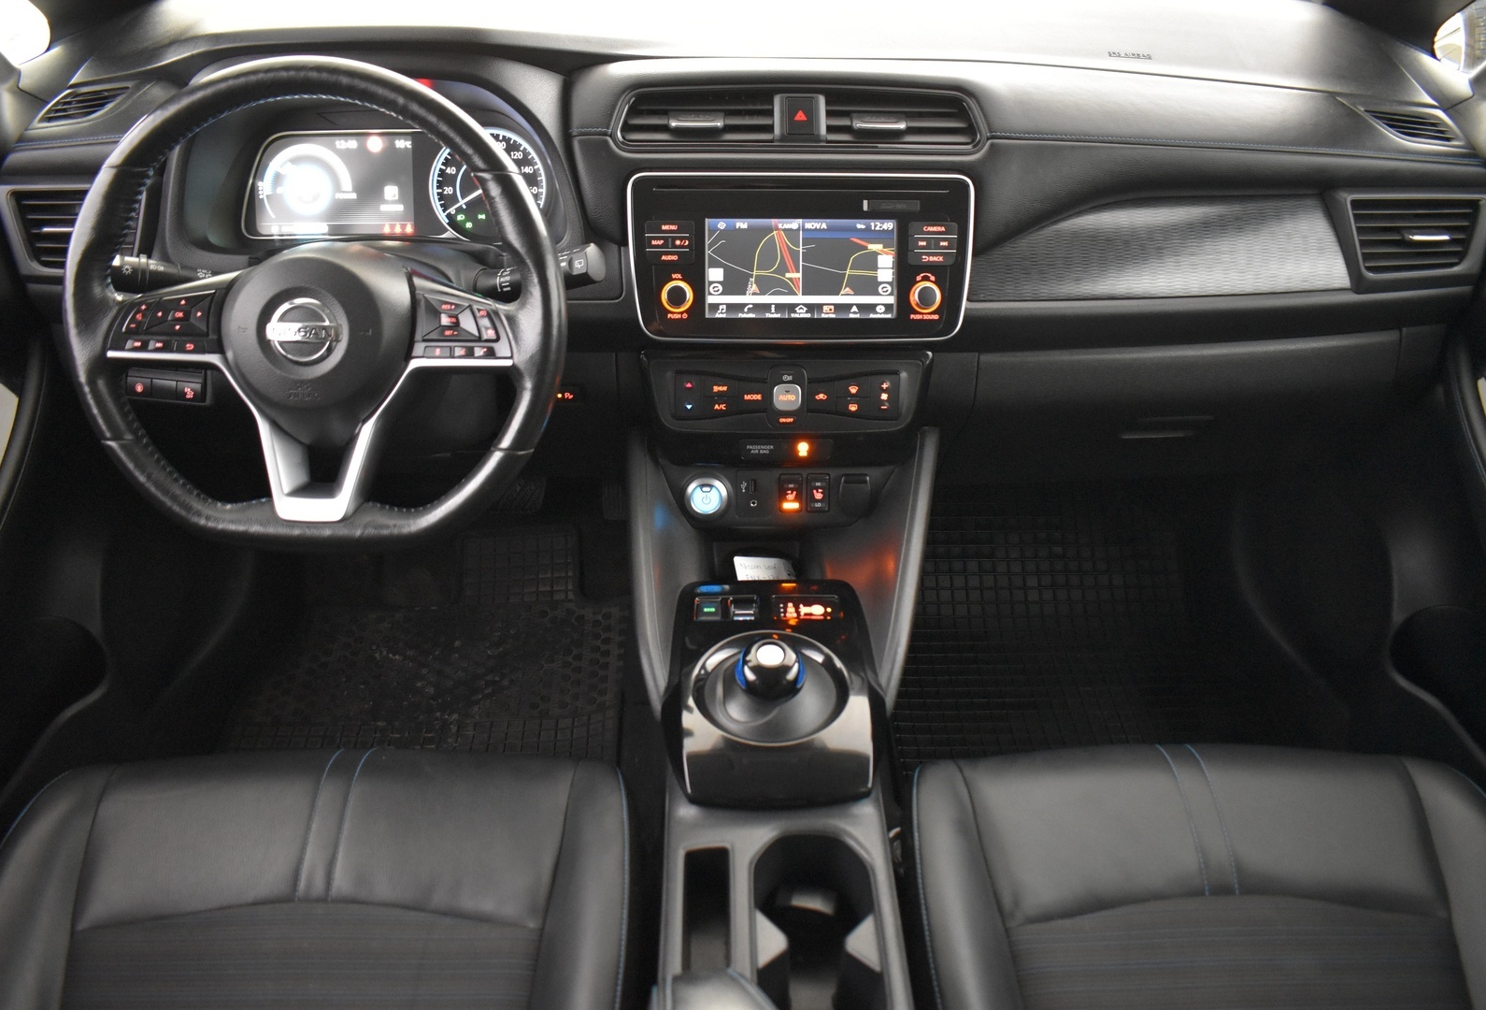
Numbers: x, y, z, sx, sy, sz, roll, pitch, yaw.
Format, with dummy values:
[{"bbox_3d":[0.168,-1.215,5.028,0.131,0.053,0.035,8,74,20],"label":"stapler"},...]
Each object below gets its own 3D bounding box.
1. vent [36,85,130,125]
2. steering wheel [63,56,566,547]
[{"bbox_3d":[-0.624,-0.372,1.082,0.092,0.025,0.046,-3,72,-6],"label":"vent"},{"bbox_3d":[-0.318,-0.147,0.865,0.372,0.358,0.095,0,9,-2],"label":"steering wheel"}]

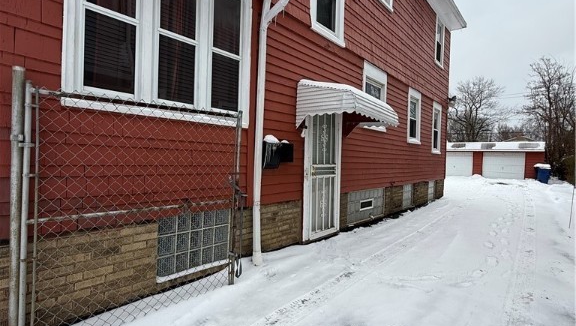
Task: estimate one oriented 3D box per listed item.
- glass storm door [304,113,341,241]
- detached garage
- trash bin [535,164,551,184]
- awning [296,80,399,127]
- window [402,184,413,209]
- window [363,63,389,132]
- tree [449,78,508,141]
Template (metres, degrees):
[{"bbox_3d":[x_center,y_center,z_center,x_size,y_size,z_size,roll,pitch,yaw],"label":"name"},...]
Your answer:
[{"bbox_3d":[0.590,0.150,4.937,0.120,2.030,1.015,3,1,39],"label":"glass storm door"},{"bbox_3d":[18.422,-0.357,28.211,7.600,3.200,6.400,3,1,39],"label":"detached garage"},{"bbox_3d":[16.221,0.744,19.801,0.700,1.170,0.780,3,1,39],"label":"trash bin"},{"bbox_3d":[0.922,-0.791,4.601,0.890,0.675,1.386,3,1,39],"label":"awning"},{"bbox_3d":[3.083,0.857,8.107,0.120,0.609,0.659,3,1,39],"label":"window"},{"bbox_3d":[1.803,-1.314,6.345,0.130,1.239,1.175,3,1,39],"label":"window"},{"bbox_3d":[27.000,-5.660,45.012,8.000,13.700,8.000,3,1,39],"label":"tree"}]

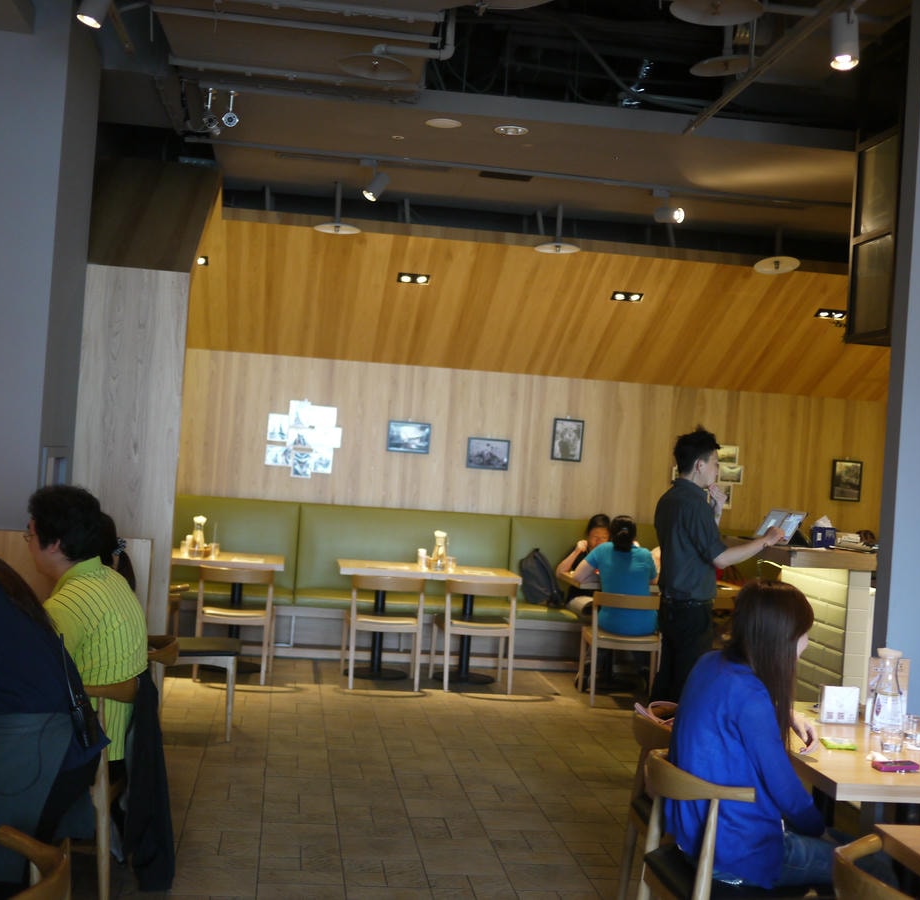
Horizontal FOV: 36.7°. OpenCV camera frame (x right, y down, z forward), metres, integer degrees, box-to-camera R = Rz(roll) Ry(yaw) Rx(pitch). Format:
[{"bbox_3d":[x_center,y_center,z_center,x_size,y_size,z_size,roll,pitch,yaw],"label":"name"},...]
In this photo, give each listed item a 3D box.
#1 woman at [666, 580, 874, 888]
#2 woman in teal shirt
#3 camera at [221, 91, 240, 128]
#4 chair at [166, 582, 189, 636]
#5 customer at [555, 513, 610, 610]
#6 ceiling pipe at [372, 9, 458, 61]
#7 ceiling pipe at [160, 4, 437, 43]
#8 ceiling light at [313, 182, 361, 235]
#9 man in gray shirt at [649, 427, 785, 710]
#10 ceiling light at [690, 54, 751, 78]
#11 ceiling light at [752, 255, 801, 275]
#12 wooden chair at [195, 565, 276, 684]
[{"bbox_3d":[0.833,0.948,3.606,0.720,1.220,0.460,4,-1,-17],"label":"woman"},{"bbox_3d":[1.029,1.053,9.337,0.530,1.220,0.720,4,-1,-2],"label":"woman in teal shirt"},{"bbox_3d":[-1.122,-1.660,6.781,0.090,0.170,0.150,4,-1,-10],"label":"camera"},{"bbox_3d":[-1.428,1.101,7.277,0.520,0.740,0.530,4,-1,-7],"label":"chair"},{"bbox_3d":[0.997,1.072,10.290,0.580,1.200,0.720,4,-1,-9],"label":"customer"},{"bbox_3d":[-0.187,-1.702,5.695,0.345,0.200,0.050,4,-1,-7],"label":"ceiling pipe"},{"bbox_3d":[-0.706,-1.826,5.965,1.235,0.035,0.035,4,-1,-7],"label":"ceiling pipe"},{"bbox_3d":[-0.764,-1.532,8.760,0.300,0.310,0.300,4,-1,-7],"label":"ceiling light"},{"bbox_3d":[1.580,0.792,8.699,0.700,1.800,0.520,4,-1,-21],"label":"man in gray shirt"},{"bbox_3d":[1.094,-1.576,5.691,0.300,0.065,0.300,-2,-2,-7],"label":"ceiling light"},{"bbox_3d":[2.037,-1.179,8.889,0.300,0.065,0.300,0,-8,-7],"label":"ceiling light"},{"bbox_3d":[-1.469,1.130,9.106,0.480,0.720,0.540,4,-1,-7],"label":"wooden chair"}]

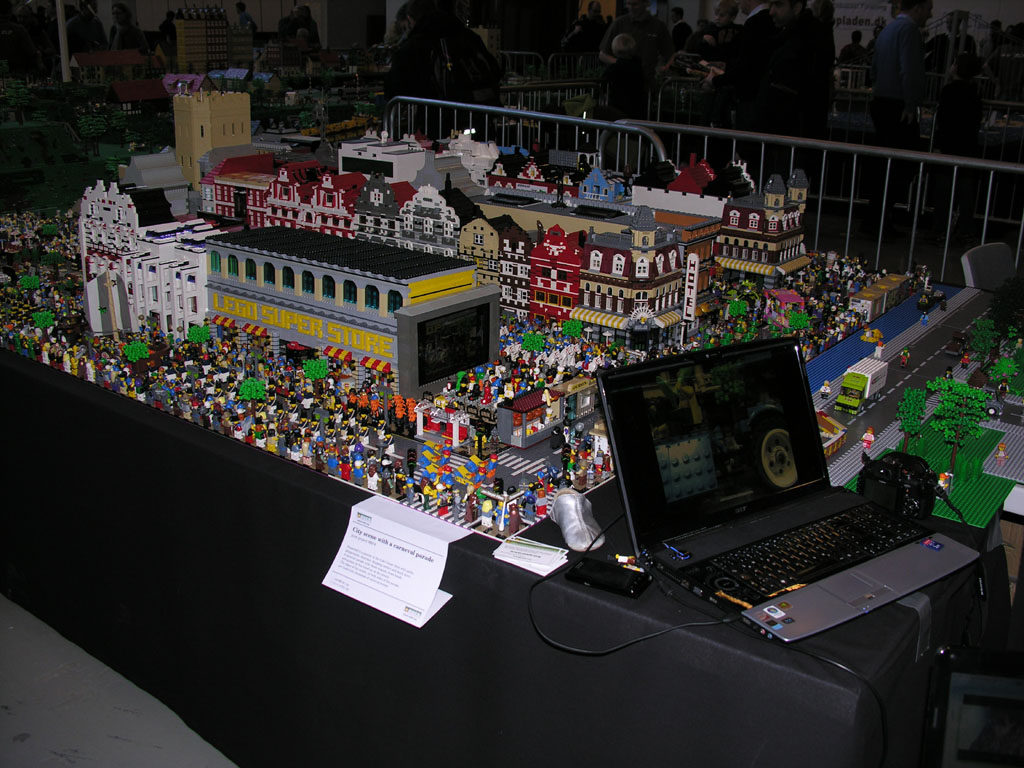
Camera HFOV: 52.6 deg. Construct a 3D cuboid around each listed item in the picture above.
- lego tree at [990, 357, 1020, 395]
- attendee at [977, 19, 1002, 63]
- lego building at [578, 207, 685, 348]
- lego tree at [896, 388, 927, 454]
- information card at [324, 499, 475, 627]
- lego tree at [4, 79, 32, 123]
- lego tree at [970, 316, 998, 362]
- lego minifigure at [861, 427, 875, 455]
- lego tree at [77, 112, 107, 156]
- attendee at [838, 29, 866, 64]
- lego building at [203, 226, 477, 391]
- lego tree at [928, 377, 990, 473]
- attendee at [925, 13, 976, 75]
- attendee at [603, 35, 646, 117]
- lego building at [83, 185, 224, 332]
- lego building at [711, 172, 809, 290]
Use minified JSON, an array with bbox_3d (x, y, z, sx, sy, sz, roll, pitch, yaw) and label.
[{"bbox_3d":[1.109,-0.022,2.313,0.068,0.082,0.068,14,23,35],"label":"lego tree"},{"bbox_3d":[9.028,-6.042,19.778,0.500,1.720,0.350,13,23,33],"label":"attendee"},{"bbox_3d":[0.308,-0.288,2.638,0.217,0.362,0.189,15,24,37],"label":"lego building"},{"bbox_3d":[0.764,0.075,1.993,0.062,0.147,0.062,9,21,21],"label":"lego tree"},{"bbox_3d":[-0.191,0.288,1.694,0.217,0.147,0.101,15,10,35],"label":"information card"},{"bbox_3d":[-3.154,-1.799,6.611,0.170,0.290,0.170,-8,21,-24],"label":"lego tree"},{"bbox_3d":[1.190,-0.109,2.589,0.073,0.118,0.073,10,21,25],"label":"lego tree"},{"bbox_3d":[0.672,0.105,1.950,0.025,0.043,0.018,12,22,30],"label":"lego minifigure"},{"bbox_3d":[-2.071,-1.226,5.100,0.140,0.212,0.140,15,24,37],"label":"lego tree"},{"bbox_3d":[5.305,-4.758,16.330,0.460,1.620,0.280,7,20,16],"label":"attendee"},{"bbox_3d":[-0.416,-0.176,2.437,0.701,0.276,0.207,15,24,37],"label":"lego building"},{"bbox_3d":[0.822,0.086,1.899,0.110,0.192,0.110,10,21,24],"label":"lego tree"},{"bbox_3d":[4.075,-2.644,9.849,0.520,1.750,0.300,8,21,21],"label":"attendee"},{"bbox_3d":[0.731,-1.648,7.039,0.370,1.420,0.250,3,19,5],"label":"attendee"},{"bbox_3d":[-0.896,-0.341,2.750,0.549,0.383,0.220,15,24,37],"label":"lego building"},{"bbox_3d":[0.785,-0.490,3.248,0.206,0.352,0.203,15,24,37],"label":"lego building"}]

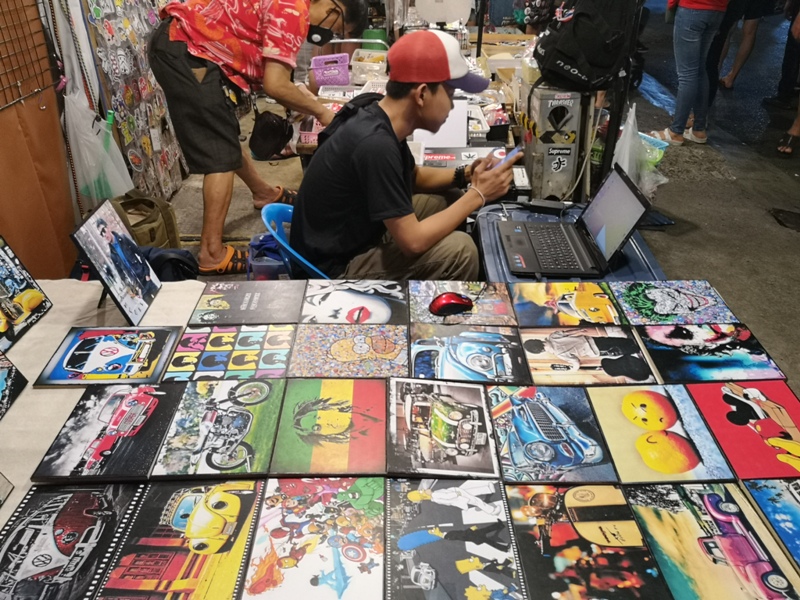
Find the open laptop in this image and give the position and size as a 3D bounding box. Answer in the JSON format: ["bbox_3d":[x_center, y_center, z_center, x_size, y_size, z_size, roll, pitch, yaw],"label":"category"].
[{"bbox_3d":[0.524,-0.260,2.034,0.360,0.238,0.377,1,33,1],"label":"open laptop"}]

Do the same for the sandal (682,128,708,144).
[{"bbox_3d":[1.929,-1.078,4.267,0.240,0.070,0.090,22,39,30],"label":"sandal"}]

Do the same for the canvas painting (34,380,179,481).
[{"bbox_3d":[-0.546,0.249,1.248,0.203,0.016,0.258,-1,32,-1],"label":"canvas painting"}]

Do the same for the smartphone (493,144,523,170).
[{"bbox_3d":[0.300,-0.406,1.888,0.155,0.009,0.075,-37,25,21],"label":"smartphone"}]

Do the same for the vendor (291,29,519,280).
[{"bbox_3d":[0.005,-0.251,2.010,0.690,1.102,0.520,-2,33,-4],"label":"vendor"}]

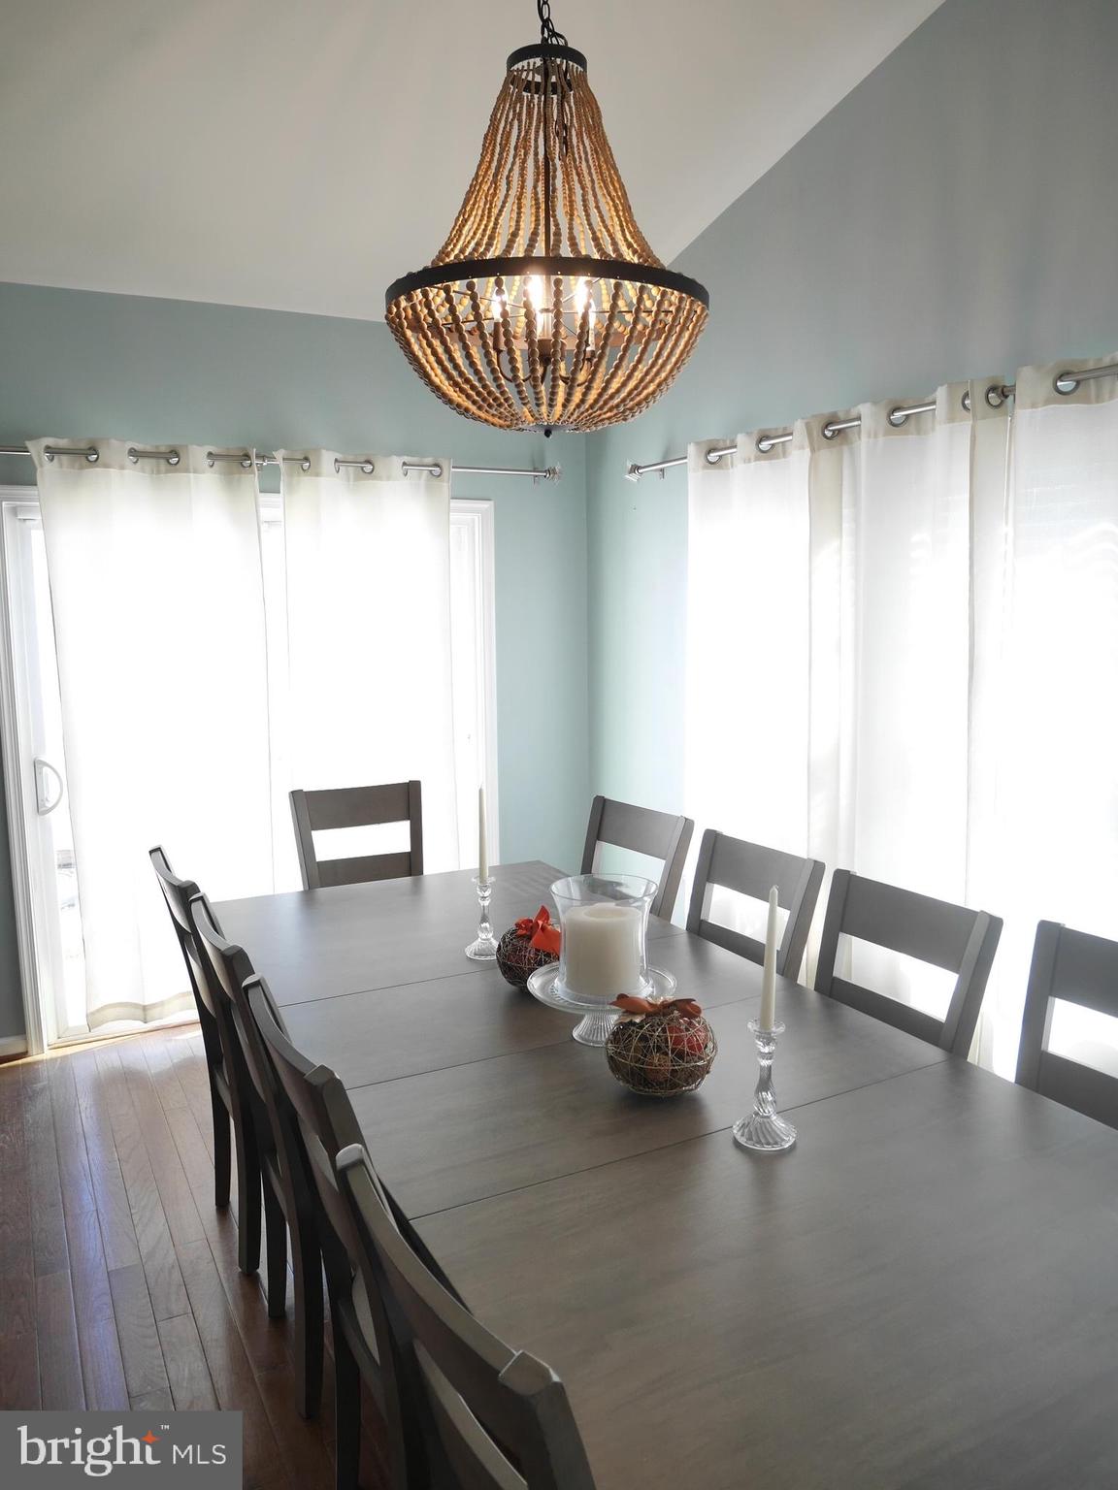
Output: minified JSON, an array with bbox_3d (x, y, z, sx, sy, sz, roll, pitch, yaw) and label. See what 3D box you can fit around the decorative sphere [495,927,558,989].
[{"bbox_3d":[-0.052,0.474,2.367,0.180,0.170,0.180,0,7,0],"label":"decorative sphere"}]

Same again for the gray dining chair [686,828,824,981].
[{"bbox_3d":[0.298,0.769,2.667,0.565,0.995,0.460,-4,9,-28],"label":"gray dining chair"}]

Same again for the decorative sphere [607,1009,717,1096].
[{"bbox_3d":[0.181,0.540,1.822,0.194,0.153,0.194,0,7,0],"label":"decorative sphere"}]

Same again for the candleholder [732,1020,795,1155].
[{"bbox_3d":[0.334,0.544,1.664,0.102,0.185,0.102,0,7,0],"label":"candleholder"}]

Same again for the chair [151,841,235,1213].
[{"bbox_3d":[-0.703,0.776,2.739,0.570,1.010,0.470,-4,8,-28],"label":"chair"}]

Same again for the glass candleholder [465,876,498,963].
[{"bbox_3d":[-0.190,0.433,2.611,0.098,0.194,0.098,0,7,0],"label":"glass candleholder"}]

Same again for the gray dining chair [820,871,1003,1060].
[{"bbox_3d":[0.546,0.827,2.218,0.565,0.995,0.460,-4,9,-28],"label":"gray dining chair"}]

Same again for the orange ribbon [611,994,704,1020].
[{"bbox_3d":[0.173,0.462,1.812,0.165,0.045,0.085,1,8,6],"label":"orange ribbon"}]

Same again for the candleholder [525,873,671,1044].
[{"bbox_3d":[0.089,0.436,2.097,0.300,0.310,0.300,0,7,0],"label":"candleholder"}]

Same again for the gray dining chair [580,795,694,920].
[{"bbox_3d":[0.040,0.718,3.151,0.570,1.010,0.470,-5,9,-33],"label":"gray dining chair"}]

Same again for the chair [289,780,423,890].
[{"bbox_3d":[-0.587,0.680,3.496,0.470,1.010,0.570,-4,8,-28],"label":"chair"}]

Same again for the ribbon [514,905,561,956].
[{"bbox_3d":[-0.045,0.412,2.312,0.120,0.090,0.105,0,7,-1],"label":"ribbon"}]

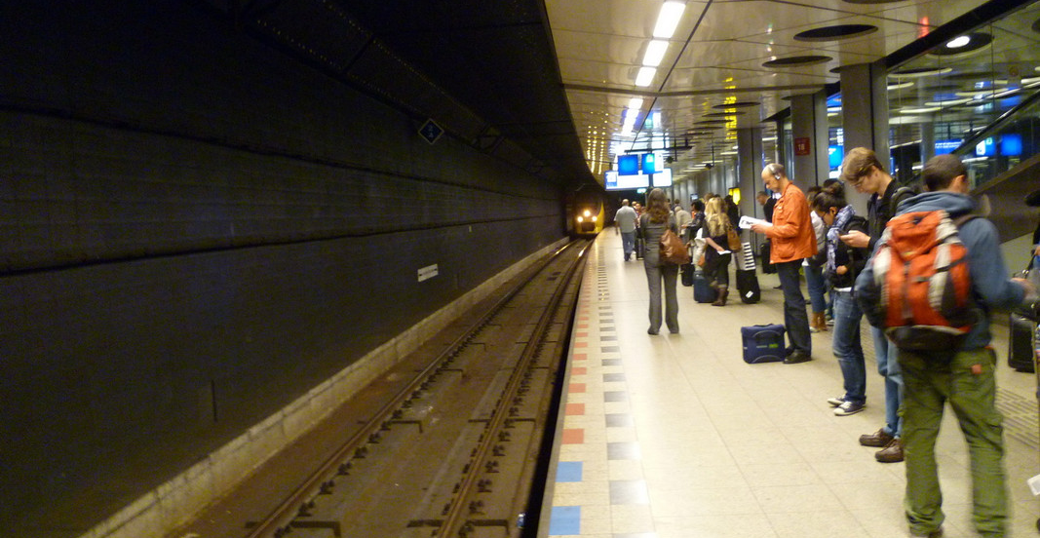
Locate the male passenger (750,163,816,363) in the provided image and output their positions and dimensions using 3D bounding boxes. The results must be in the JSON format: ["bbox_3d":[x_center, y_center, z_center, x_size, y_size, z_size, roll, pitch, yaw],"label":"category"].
[{"bbox_3d":[2.559,-0.071,8.150,0.600,1.900,0.520,-4,4,0],"label":"male passenger"}]

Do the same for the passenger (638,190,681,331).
[{"bbox_3d":[1.735,-0.090,10.400,0.500,1.770,0.330,-3,4,8],"label":"passenger"}]

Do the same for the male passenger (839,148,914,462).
[{"bbox_3d":[2.178,0.192,5.040,0.520,1.800,0.500,-4,4,-8],"label":"male passenger"}]

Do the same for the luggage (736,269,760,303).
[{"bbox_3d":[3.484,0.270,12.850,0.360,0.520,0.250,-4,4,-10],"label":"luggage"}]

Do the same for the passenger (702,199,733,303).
[{"bbox_3d":[3.034,-0.276,12.900,0.480,1.650,0.400,-4,4,-8],"label":"passenger"}]

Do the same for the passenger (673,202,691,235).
[{"bbox_3d":[4.088,-0.786,21.000,0.600,1.540,0.500,-3,4,10],"label":"passenger"}]

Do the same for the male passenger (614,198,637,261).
[{"bbox_3d":[3.233,-1.185,25.600,0.620,1.880,0.420,-4,4,4],"label":"male passenger"}]

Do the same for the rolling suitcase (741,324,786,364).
[{"bbox_3d":[2.361,0.716,8.150,0.410,0.360,0.200,-4,4,0],"label":"rolling suitcase"}]

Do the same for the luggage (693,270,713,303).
[{"bbox_3d":[2.955,0.274,13.350,0.380,0.520,0.250,-3,4,5],"label":"luggage"}]

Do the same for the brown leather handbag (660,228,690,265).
[{"bbox_3d":[1.879,-0.266,10.200,0.370,0.420,0.180,-5,4,-25],"label":"brown leather handbag"}]

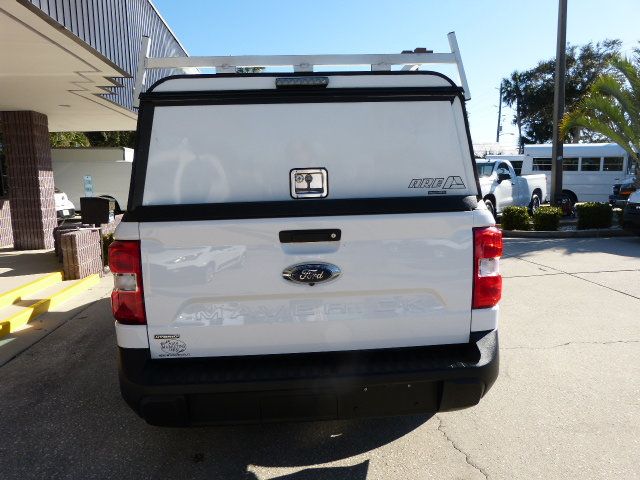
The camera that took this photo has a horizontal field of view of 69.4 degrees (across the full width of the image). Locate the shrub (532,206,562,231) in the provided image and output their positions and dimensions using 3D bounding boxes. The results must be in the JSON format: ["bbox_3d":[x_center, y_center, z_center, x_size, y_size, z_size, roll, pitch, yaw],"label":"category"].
[{"bbox_3d":[5.682,-0.562,11.506,0.670,0.570,0.680,-1,7,0],"label":"shrub"}]

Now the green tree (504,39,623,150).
[{"bbox_3d":[17.646,-8.858,34.212,8.800,11.000,8.000,-1,7,0],"label":"green tree"}]

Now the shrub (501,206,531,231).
[{"bbox_3d":[4.954,-0.576,11.674,0.700,0.600,0.680,-1,7,0],"label":"shrub"}]

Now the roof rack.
[{"bbox_3d":[-0.101,-0.853,2.614,1.590,0.340,1.000,-2,7,-4],"label":"roof rack"}]

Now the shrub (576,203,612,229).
[{"bbox_3d":[6.905,-0.634,11.586,0.840,0.640,0.800,-1,7,0],"label":"shrub"}]

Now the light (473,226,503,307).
[{"bbox_3d":[0.760,0.122,2.121,0.180,0.370,0.170,-2,7,-4],"label":"light"}]

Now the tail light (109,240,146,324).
[{"bbox_3d":[-0.834,0.175,2.022,0.180,0.370,0.170,-2,7,-4],"label":"tail light"}]

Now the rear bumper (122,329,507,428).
[{"bbox_3d":[-0.026,0.604,2.099,1.780,0.310,0.380,-2,7,-4],"label":"rear bumper"}]

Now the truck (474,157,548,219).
[{"bbox_3d":[5.863,-1.698,16.084,5.700,1.930,2.000,-8,10,-41],"label":"truck"}]

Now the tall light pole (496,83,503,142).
[{"bbox_3d":[21.044,-12.003,53.984,0.350,12.100,0.350,-1,7,0],"label":"tall light pole"}]

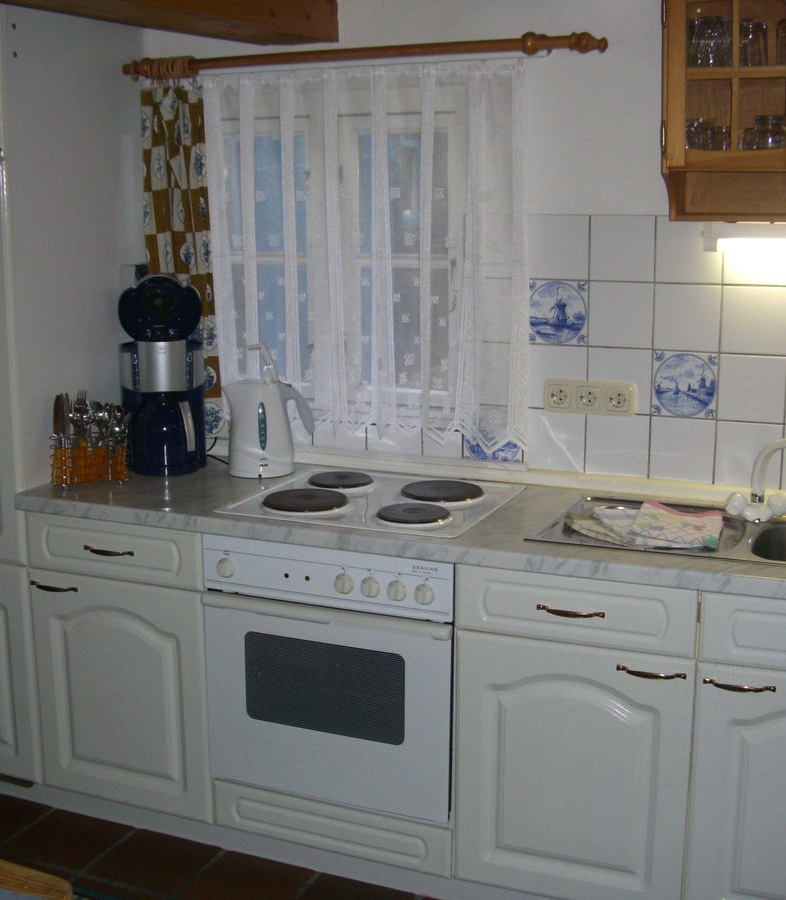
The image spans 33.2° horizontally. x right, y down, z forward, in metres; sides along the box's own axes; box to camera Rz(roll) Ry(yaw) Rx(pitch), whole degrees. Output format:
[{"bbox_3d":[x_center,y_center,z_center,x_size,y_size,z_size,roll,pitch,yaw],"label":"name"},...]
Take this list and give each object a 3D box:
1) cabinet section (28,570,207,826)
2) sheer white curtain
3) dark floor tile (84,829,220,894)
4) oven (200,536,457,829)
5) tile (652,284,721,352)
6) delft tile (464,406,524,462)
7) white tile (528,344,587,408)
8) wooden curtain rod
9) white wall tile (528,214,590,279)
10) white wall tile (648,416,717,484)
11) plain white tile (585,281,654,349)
[{"bbox_3d":[-0.535,0.528,3.381,0.495,0.570,0.570,5,12,23],"label":"cabinet section"},{"bbox_3d":[-0.081,-0.475,3.246,0.872,0.922,0.060,5,12,23],"label":"sheer white curtain"},{"bbox_3d":[-0.546,0.955,3.087,0.243,0.012,0.232,5,12,23],"label":"dark floor tile"},{"bbox_3d":[-0.048,0.454,3.108,0.601,0.594,0.575,5,12,23],"label":"oven"},{"bbox_3d":[0.661,-0.296,2.959,0.150,0.150,0.009,5,12,24],"label":"tile"},{"bbox_3d":[0.247,-0.035,3.211,0.150,0.150,0.008,5,12,23],"label":"delft tile"},{"bbox_3d":[0.387,-0.174,3.121,0.150,0.150,0.008,5,12,23],"label":"white tile"},{"bbox_3d":[-0.115,-0.918,3.079,1.256,0.054,0.054,5,12,23],"label":"wooden curtain rod"},{"bbox_3d":[0.386,-0.468,3.053,0.150,0.150,0.009,5,12,24],"label":"white wall tile"},{"bbox_3d":[0.674,0.001,3.069,0.152,0.152,0.010,5,12,23],"label":"white wall tile"},{"bbox_3d":[0.524,-0.308,3.020,0.150,0.150,0.009,5,12,24],"label":"plain white tile"}]

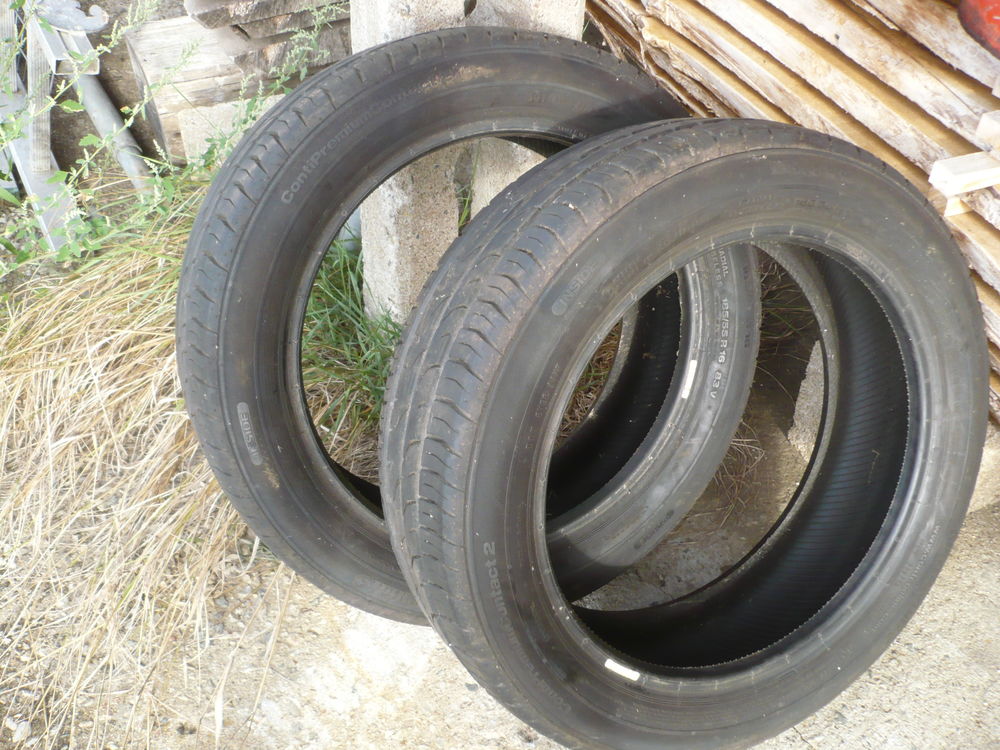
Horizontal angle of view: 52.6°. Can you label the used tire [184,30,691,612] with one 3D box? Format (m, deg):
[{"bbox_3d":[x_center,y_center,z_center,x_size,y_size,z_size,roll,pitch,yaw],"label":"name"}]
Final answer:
[{"bbox_3d":[-0.020,-0.046,1.069,0.608,0.608,0.187,-15,18,-19],"label":"used tire"}]

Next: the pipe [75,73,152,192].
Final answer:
[{"bbox_3d":[-0.673,-0.435,1.750,0.046,0.046,0.425,-20,59,-24],"label":"pipe"}]

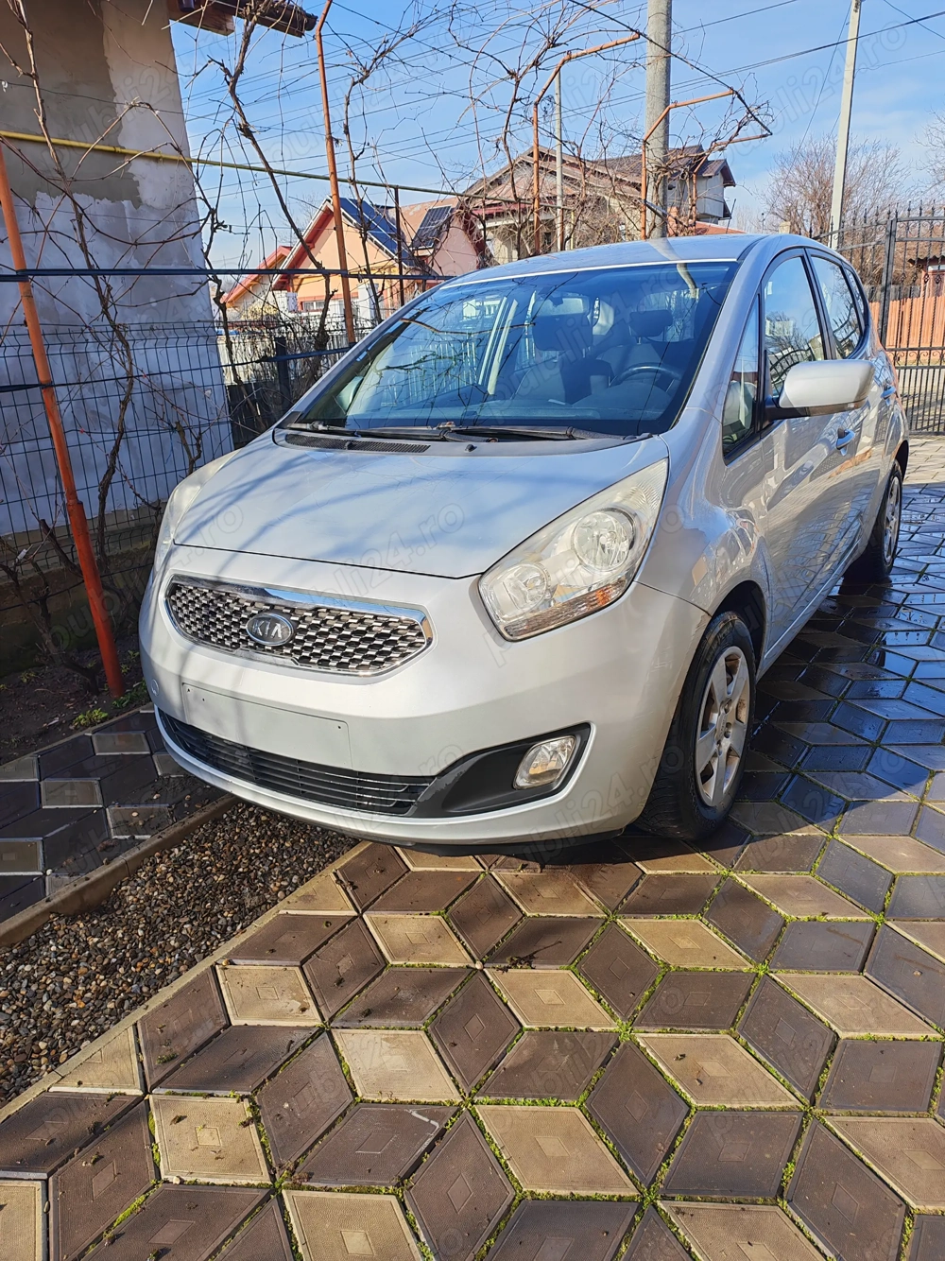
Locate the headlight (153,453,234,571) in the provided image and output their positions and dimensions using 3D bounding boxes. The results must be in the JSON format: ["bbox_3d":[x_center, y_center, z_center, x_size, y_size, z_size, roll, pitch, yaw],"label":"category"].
[{"bbox_3d":[-0.794,-0.341,2.618,0.300,0.325,0.470,11,24,37],"label":"headlight"}]

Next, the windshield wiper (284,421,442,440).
[{"bbox_3d":[-0.351,-0.610,2.657,0.730,0.060,0.070,14,26,41],"label":"windshield wiper"}]

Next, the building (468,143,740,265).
[{"bbox_3d":[5.948,-17.620,41.077,12.000,8.400,10.000,1,20,14],"label":"building"}]

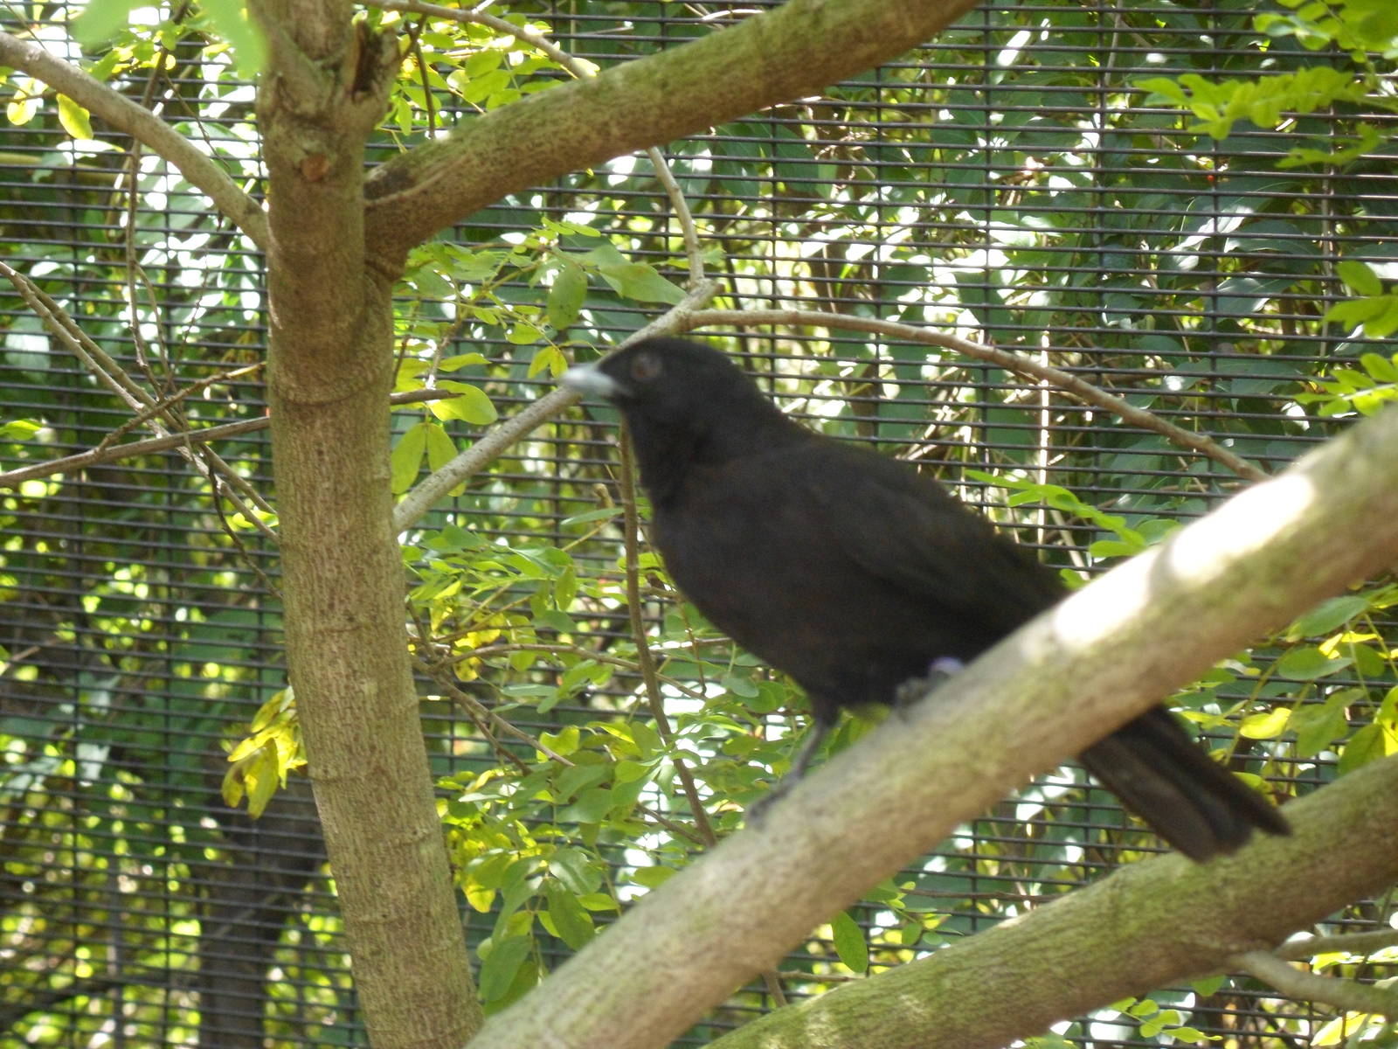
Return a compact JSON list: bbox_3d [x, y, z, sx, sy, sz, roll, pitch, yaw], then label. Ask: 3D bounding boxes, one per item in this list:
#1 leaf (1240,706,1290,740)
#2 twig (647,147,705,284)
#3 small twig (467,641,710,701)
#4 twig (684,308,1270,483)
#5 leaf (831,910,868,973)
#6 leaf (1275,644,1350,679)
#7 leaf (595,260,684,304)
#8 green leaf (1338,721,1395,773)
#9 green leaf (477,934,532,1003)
[{"bbox_3d":[0.332,0.116,4.760,0.032,0.015,0.013,-20,0,0],"label":"leaf"},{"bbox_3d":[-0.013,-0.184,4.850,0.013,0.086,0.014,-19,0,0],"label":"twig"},{"bbox_3d":[-0.068,0.087,4.920,0.154,0.022,0.020,10,0,0],"label":"small twig"},{"bbox_3d":[0.165,-0.085,4.850,0.363,0.042,0.035,16,0,9],"label":"twig"},{"bbox_3d":[0.089,0.249,4.830,0.019,0.041,0.011,-24,0,0],"label":"leaf"},{"bbox_3d":[0.361,0.081,4.760,0.045,0.019,0.013,-7,0,0],"label":"leaf"},{"bbox_3d":[-0.034,-0.145,4.900,0.058,0.022,0.013,21,0,0],"label":"leaf"},{"bbox_3d":[0.387,0.134,4.740,0.024,0.042,0.012,27,0,0],"label":"green leaf"},{"bbox_3d":[-0.115,0.264,4.820,0.023,0.045,0.012,33,0,0],"label":"green leaf"}]

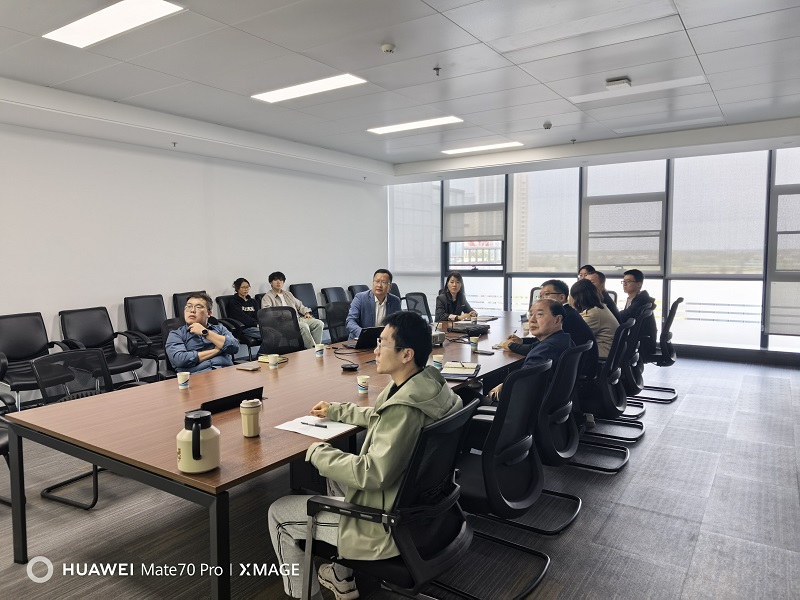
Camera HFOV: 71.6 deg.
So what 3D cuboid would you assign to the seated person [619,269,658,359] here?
[{"bbox_3d":[2.456,0.342,6.071,0.788,1.333,0.525,2,6,27],"label":"seated person"}]

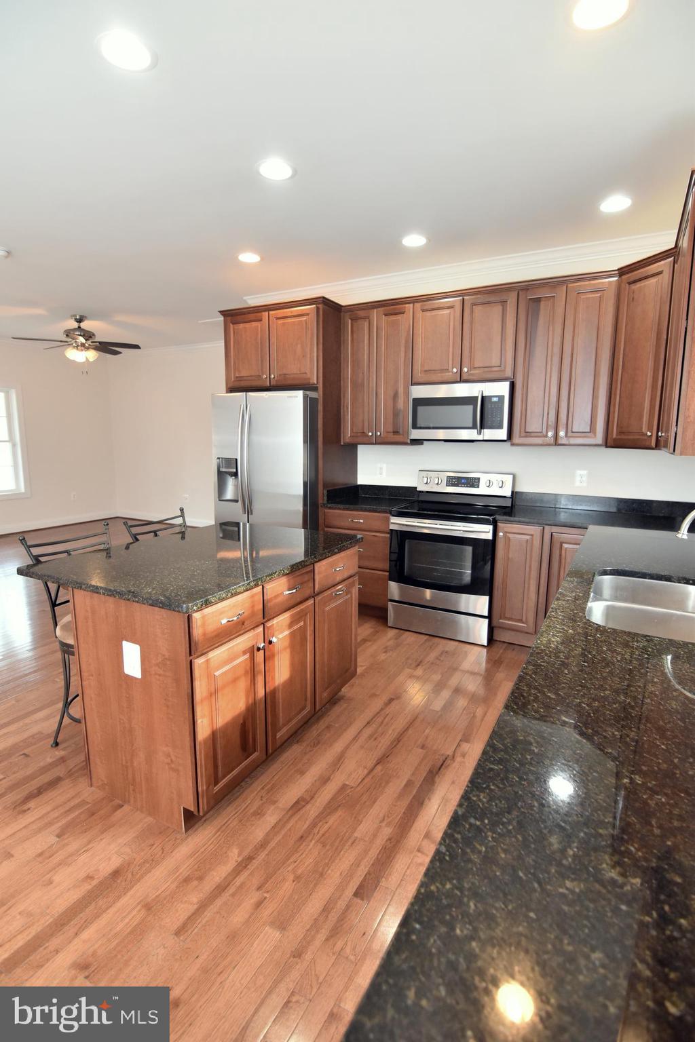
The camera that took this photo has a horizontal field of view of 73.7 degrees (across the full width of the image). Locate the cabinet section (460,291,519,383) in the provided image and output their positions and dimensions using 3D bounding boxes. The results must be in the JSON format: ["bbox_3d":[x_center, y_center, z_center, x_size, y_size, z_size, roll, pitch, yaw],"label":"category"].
[{"bbox_3d":[1.086,-1.336,3.461,0.377,0.604,0.330,5,11,27],"label":"cabinet section"}]

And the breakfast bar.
[{"bbox_3d":[-0.634,0.581,2.301,0.935,0.914,1.270,5,11,27],"label":"breakfast bar"}]

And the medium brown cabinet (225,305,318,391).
[{"bbox_3d":[-0.496,-1.437,4.075,0.930,0.621,0.635,5,11,26],"label":"medium brown cabinet"}]

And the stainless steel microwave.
[{"bbox_3d":[0.900,-0.834,3.611,0.757,0.420,0.400,5,10,26],"label":"stainless steel microwave"}]

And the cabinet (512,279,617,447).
[{"bbox_3d":[1.522,-1.068,3.269,0.602,1.058,0.332,5,11,26],"label":"cabinet"}]

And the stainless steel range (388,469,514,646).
[{"bbox_3d":[0.820,0.233,3.670,0.772,1.199,0.733,5,11,27],"label":"stainless steel range"}]

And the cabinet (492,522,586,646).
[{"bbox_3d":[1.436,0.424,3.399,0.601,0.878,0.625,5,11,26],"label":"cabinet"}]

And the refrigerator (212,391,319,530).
[{"bbox_3d":[-0.571,-0.198,4.247,0.928,1.816,0.835,5,11,27],"label":"refrigerator"}]

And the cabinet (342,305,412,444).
[{"bbox_3d":[0.302,-1.176,3.880,0.608,1.048,0.332,5,11,26],"label":"cabinet"}]

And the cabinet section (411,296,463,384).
[{"bbox_3d":[0.750,-1.365,3.633,0.381,0.604,0.330,5,11,27],"label":"cabinet section"}]

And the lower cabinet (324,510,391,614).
[{"bbox_3d":[0.225,0.285,4.069,0.616,0.852,0.638,5,11,27],"label":"lower cabinet"}]

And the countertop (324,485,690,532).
[{"bbox_3d":[1.114,-0.118,3.539,2.608,0.138,0.653,5,11,27],"label":"countertop"}]

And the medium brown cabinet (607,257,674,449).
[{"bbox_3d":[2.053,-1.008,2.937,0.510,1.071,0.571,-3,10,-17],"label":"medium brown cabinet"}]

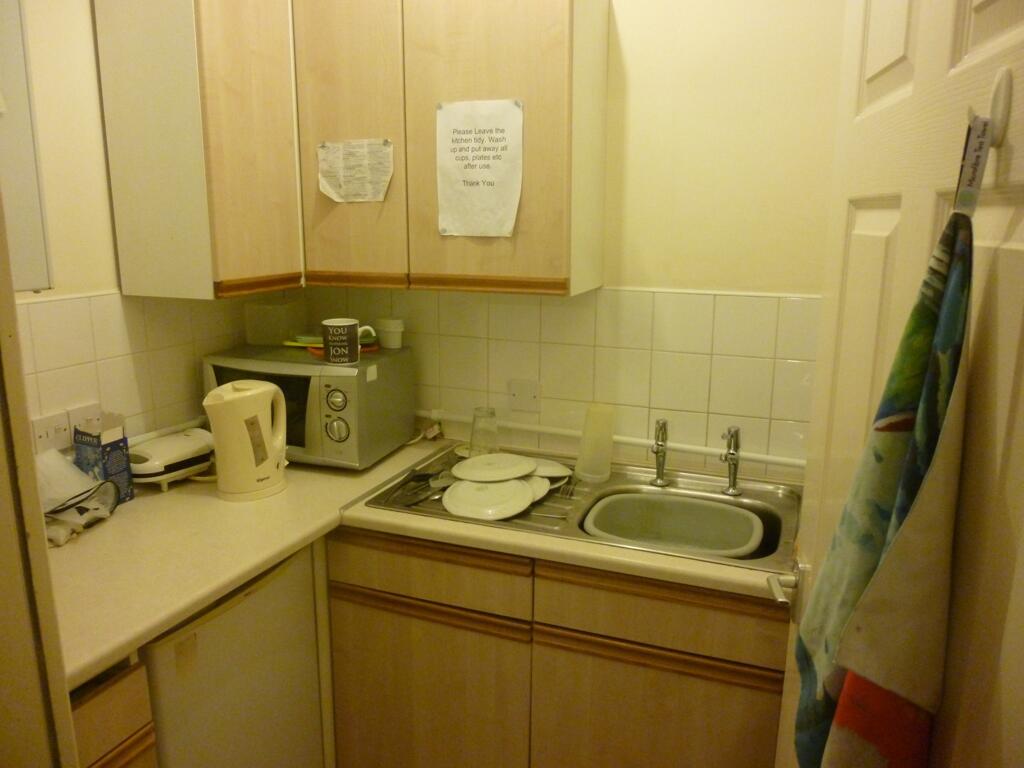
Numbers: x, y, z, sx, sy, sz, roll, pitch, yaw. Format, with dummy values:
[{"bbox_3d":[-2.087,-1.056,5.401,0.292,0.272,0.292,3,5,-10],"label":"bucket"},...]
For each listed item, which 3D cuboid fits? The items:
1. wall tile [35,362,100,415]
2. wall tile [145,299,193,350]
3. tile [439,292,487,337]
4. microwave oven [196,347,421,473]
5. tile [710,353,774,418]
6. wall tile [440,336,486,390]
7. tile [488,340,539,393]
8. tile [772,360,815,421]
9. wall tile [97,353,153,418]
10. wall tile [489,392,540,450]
[{"bbox_3d":[-0.993,0.038,1.669,0.010,0.148,0.148,5,13,20],"label":"wall tile"},{"bbox_3d":[-0.877,-0.164,1.886,0.010,0.145,0.146,5,13,20],"label":"wall tile"},{"bbox_3d":[-0.132,-0.205,2.070,0.149,0.149,0.010,5,12,20],"label":"tile"},{"bbox_3d":[-0.548,0.045,2.031,0.455,0.261,0.327,5,12,18],"label":"microwave oven"},{"bbox_3d":[0.570,0.005,1.835,0.148,0.148,0.010,5,13,20],"label":"tile"},{"bbox_3d":[-0.135,-0.057,2.101,0.149,0.149,0.010,5,12,20],"label":"wall tile"},{"bbox_3d":[0.006,-0.044,2.045,0.148,0.148,0.010,5,13,20],"label":"tile"},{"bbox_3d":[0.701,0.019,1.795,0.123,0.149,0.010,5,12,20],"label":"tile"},{"bbox_3d":[-0.930,0.009,1.781,0.010,0.148,0.146,5,13,20],"label":"wall tile"},{"bbox_3d":[0.004,0.103,2.077,0.148,0.148,0.010,5,13,20],"label":"wall tile"}]

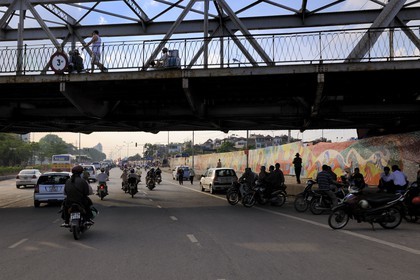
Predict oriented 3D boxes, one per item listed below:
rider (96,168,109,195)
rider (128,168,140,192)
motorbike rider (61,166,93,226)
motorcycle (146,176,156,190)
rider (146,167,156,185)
[{"bbox_3d":[-5.178,2.020,20.346,0.640,1.330,0.750,1,-4,-13],"label":"rider"},{"bbox_3d":[-4.063,2.190,22.600,0.600,1.250,0.750,1,-4,-12],"label":"rider"},{"bbox_3d":[-3.040,1.308,9.768,0.760,1.420,0.800,1,-4,-13],"label":"motorbike rider"},{"bbox_3d":[-4.022,2.883,28.693,0.700,1.060,1.880,1,-4,-13],"label":"motorcycle"},{"bbox_3d":[-4.151,2.647,29.800,0.600,1.270,0.750,1,-4,-12],"label":"rider"}]

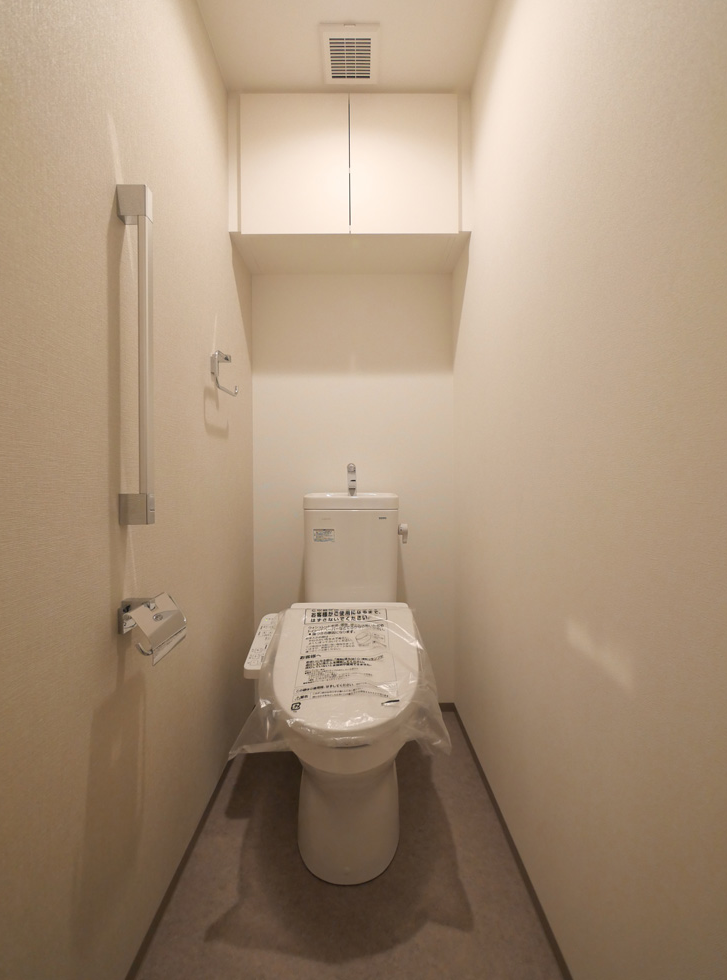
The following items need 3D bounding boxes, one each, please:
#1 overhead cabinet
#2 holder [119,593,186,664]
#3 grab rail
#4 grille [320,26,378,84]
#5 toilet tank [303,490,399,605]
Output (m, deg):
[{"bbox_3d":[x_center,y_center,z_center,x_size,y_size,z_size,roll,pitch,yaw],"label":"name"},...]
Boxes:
[{"bbox_3d":[-0.054,-1.107,1.492,0.758,0.486,0.301,0,0,-1],"label":"overhead cabinet"},{"bbox_3d":[-0.398,0.253,0.740,0.083,0.101,0.126,0,0,-1],"label":"holder"},{"bbox_3d":[-0.415,-0.242,0.723,0.053,0.612,0.026,0,0,-1],"label":"grab rail"},{"bbox_3d":[-0.041,-1.354,1.239,0.177,0.020,0.172,0,0,-1],"label":"grille"},{"bbox_3d":[-0.044,0.234,1.516,0.345,0.440,0.195,0,0,-1],"label":"toilet tank"}]

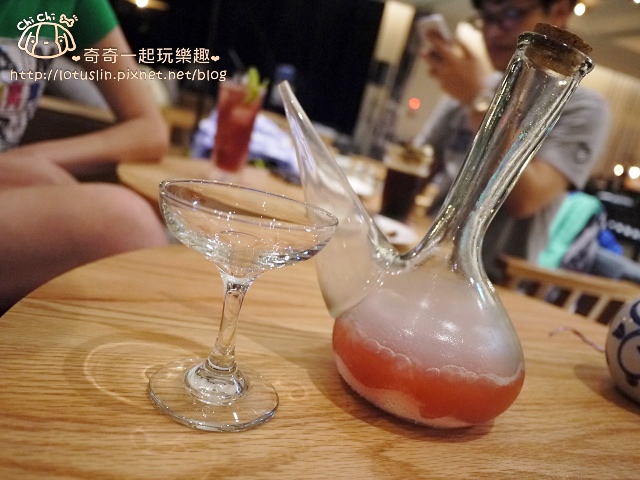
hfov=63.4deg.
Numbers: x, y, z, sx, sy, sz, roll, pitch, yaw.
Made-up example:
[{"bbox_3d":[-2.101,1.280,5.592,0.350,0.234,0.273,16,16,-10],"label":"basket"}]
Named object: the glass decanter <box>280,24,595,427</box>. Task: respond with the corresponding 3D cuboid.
[{"bbox_3d":[0.050,-0.013,0.297,0.176,0.231,0.114,13,13,0],"label":"glass decanter"}]

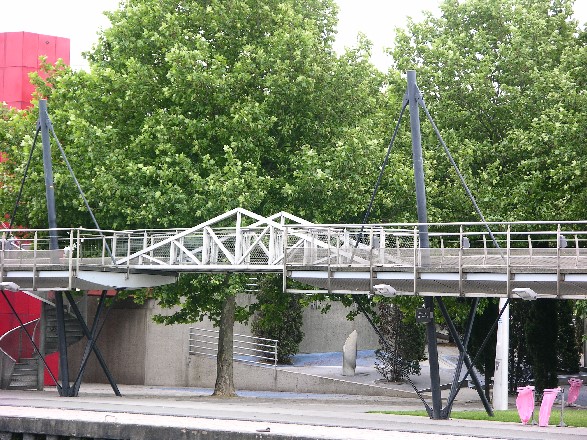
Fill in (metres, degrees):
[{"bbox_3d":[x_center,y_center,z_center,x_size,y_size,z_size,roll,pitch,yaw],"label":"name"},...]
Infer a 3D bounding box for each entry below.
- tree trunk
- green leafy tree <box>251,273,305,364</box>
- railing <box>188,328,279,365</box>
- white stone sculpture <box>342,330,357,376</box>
[{"bbox_3d":[-2.094,3.763,92.600,0.680,3.250,0.650,0,-1,0],"label":"tree trunk"},{"bbox_3d":[-0.499,3.141,98.300,1.740,3.050,1.700,0,-1,0],"label":"green leafy tree"},{"bbox_3d":[-1.955,4.037,97.000,0.100,1.100,4.300,1,-1,-41],"label":"railing"},{"bbox_3d":[1.743,4.156,95.000,0.430,1.420,0.360,0,-1,17],"label":"white stone sculpture"}]

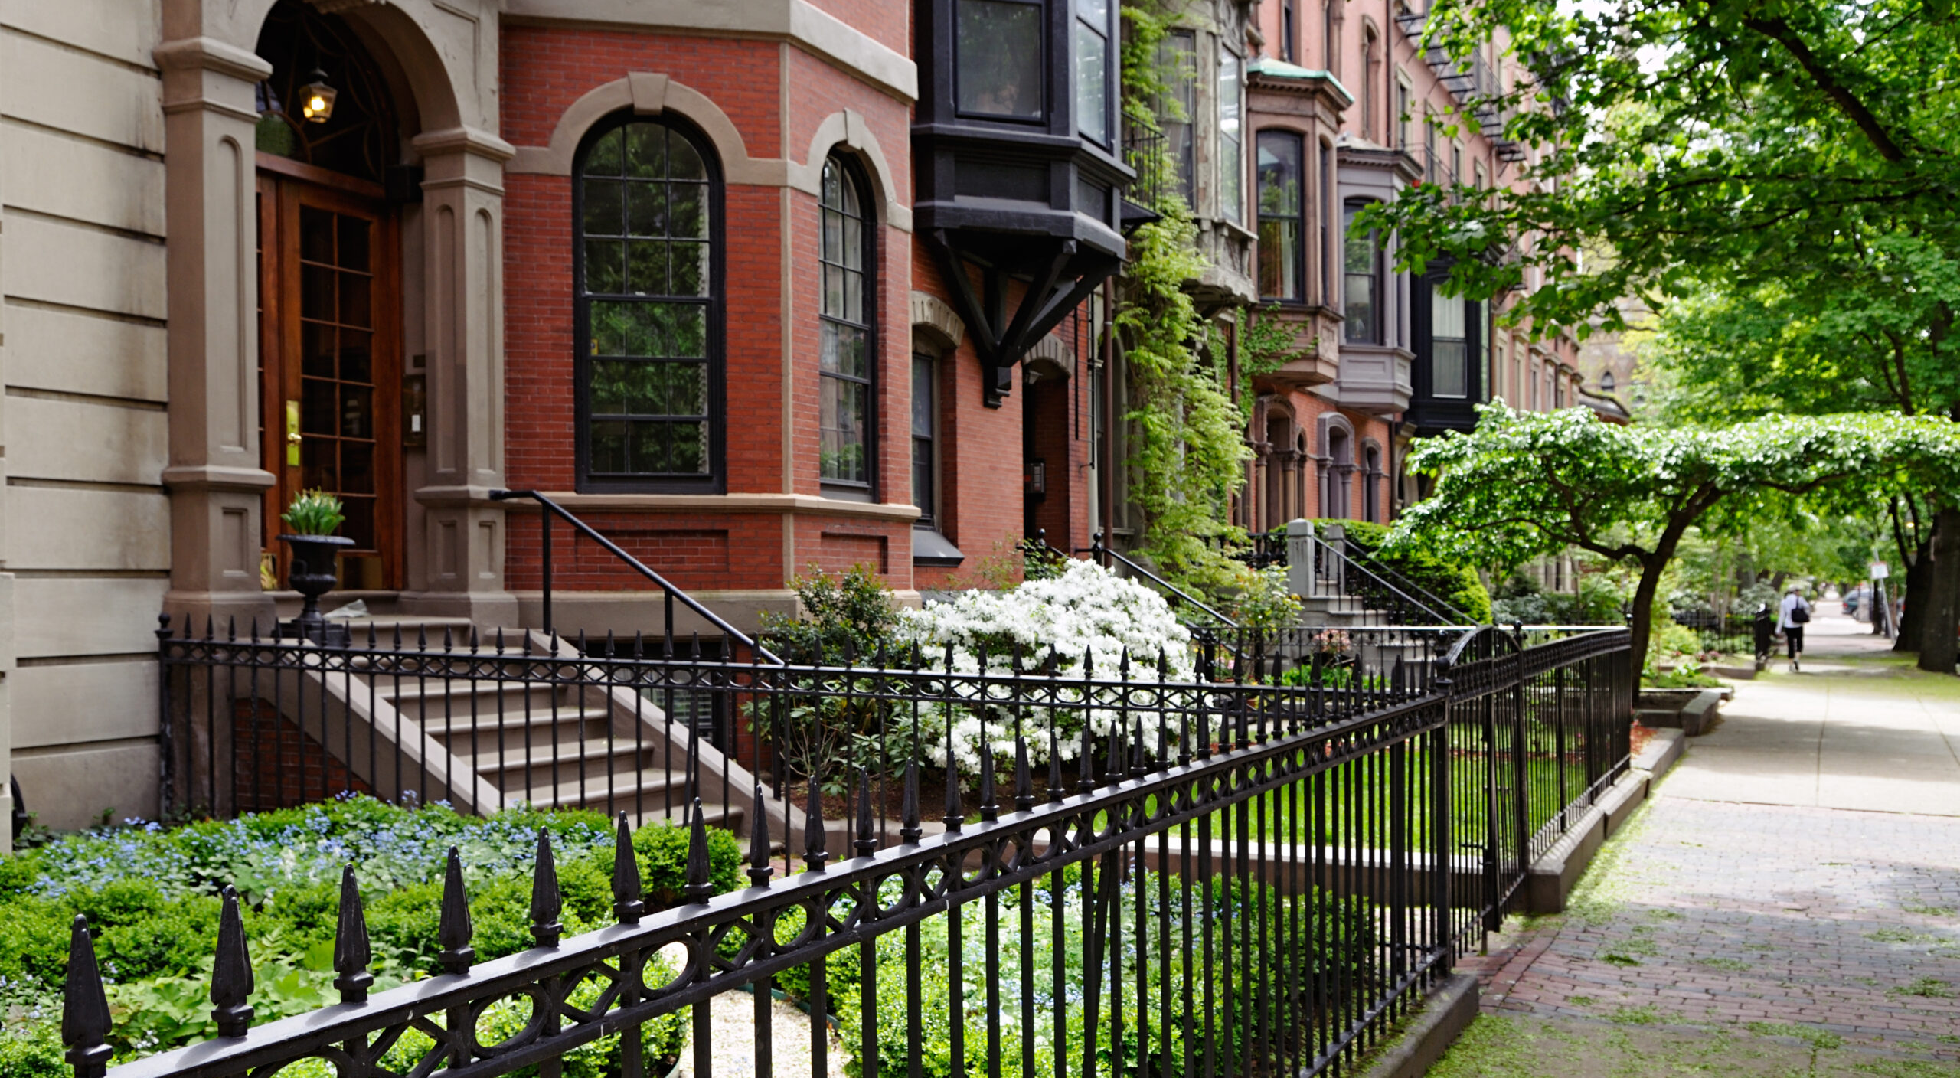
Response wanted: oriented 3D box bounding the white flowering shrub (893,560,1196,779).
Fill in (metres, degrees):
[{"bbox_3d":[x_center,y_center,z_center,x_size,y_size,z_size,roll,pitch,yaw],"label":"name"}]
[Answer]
[{"bbox_3d":[0.496,0.962,14.000,2.050,1.600,2.150,-1,-2,25],"label":"white flowering shrub"}]

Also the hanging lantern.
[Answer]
[{"bbox_3d":[-4.069,-2.735,11.050,0.190,0.330,0.190,-1,-2,25],"label":"hanging lantern"}]

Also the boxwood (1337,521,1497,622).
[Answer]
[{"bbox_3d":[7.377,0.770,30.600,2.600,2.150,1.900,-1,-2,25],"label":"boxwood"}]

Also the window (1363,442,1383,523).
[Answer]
[{"bbox_3d":[7.852,-0.993,35.800,0.220,1.850,0.950,-1,-2,25],"label":"window"}]

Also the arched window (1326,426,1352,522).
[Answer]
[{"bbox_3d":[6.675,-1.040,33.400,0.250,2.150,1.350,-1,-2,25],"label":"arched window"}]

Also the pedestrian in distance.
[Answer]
[{"bbox_3d":[15.345,1.702,33.800,0.580,1.650,0.420,-1,-2,25],"label":"pedestrian in distance"}]

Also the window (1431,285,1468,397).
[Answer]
[{"bbox_3d":[10.907,-4.601,41.700,0.930,2.580,0.180,0,-2,-20],"label":"window"}]

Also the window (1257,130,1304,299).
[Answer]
[{"bbox_3d":[4.829,-5.186,28.800,0.860,2.720,0.170,0,-2,-20],"label":"window"}]

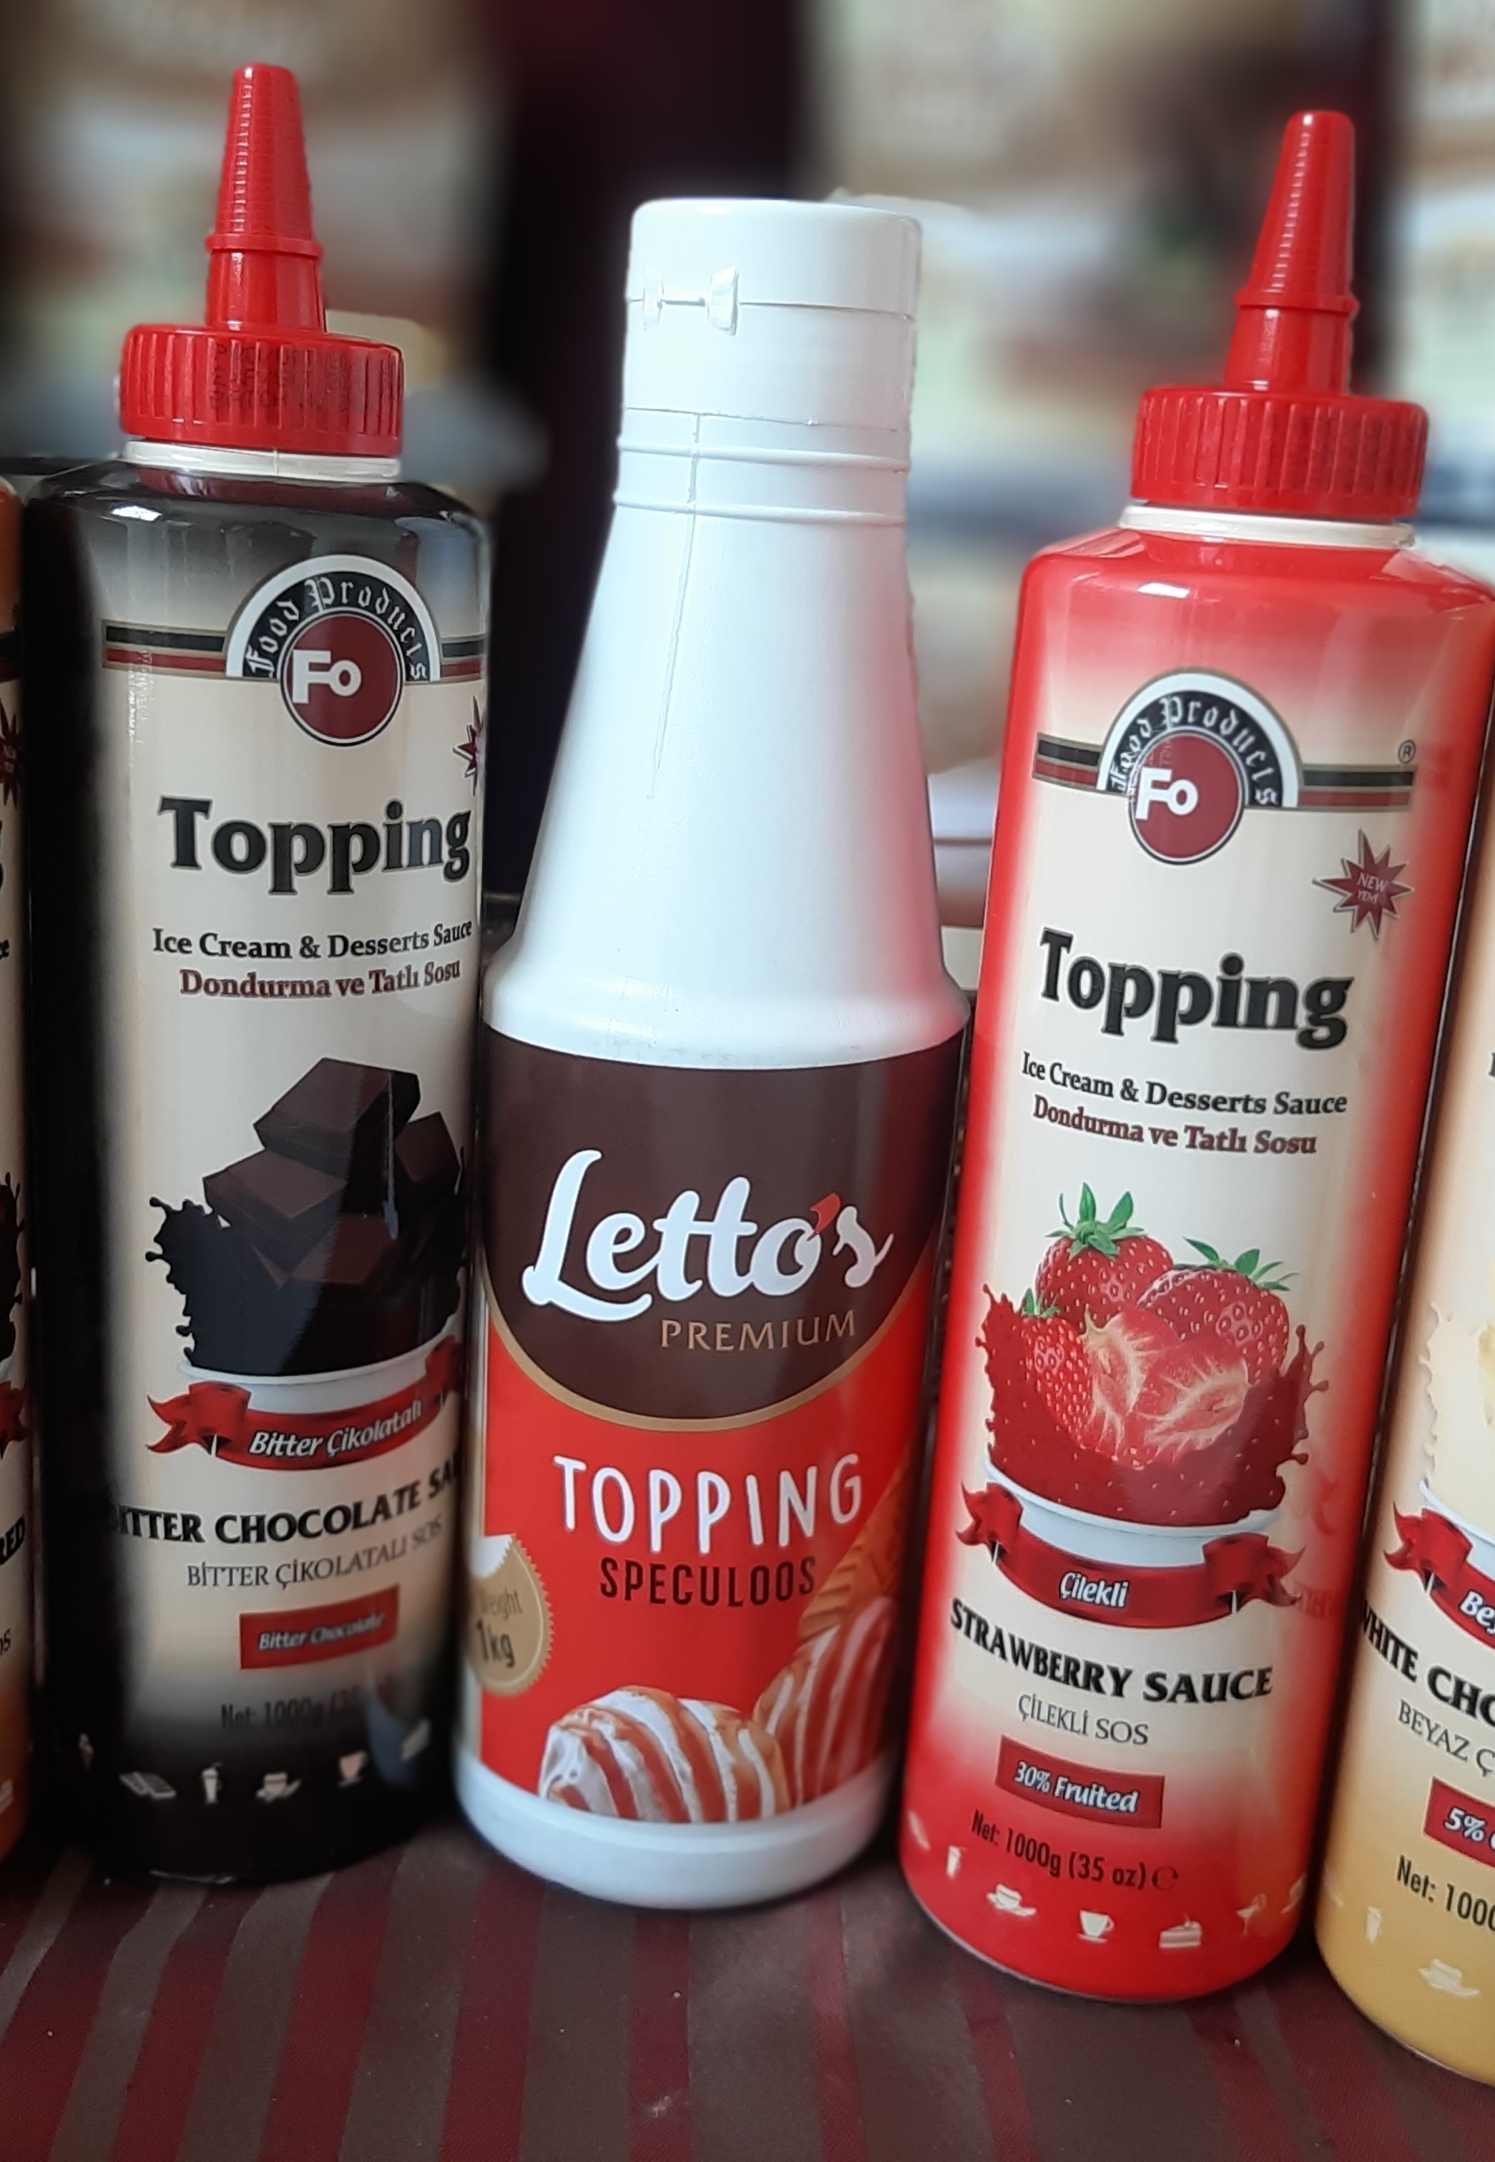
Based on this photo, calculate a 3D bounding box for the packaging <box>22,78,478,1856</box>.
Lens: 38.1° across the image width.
[{"bbox_3d":[-0.079,-0.008,0.351,0.069,0.290,0.069,-4,17,-29],"label":"packaging"}]

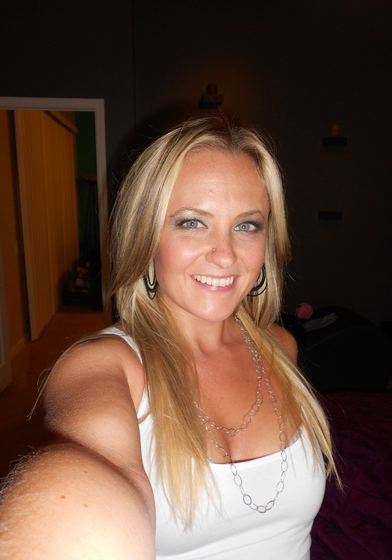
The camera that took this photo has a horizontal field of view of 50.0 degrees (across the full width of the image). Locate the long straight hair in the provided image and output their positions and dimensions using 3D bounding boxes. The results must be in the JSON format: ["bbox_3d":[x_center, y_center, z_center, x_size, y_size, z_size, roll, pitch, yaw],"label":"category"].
[{"bbox_3d":[0.027,0.040,0.600,0.275,0.495,0.250,-1,10,-14],"label":"long straight hair"}]

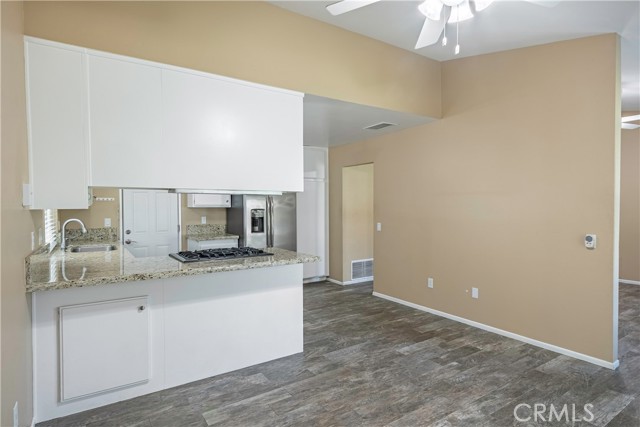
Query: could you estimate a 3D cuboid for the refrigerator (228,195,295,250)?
[{"bbox_3d":[-0.987,0.393,5.774,0.921,1.772,0.816,-1,1,-33],"label":"refrigerator"}]

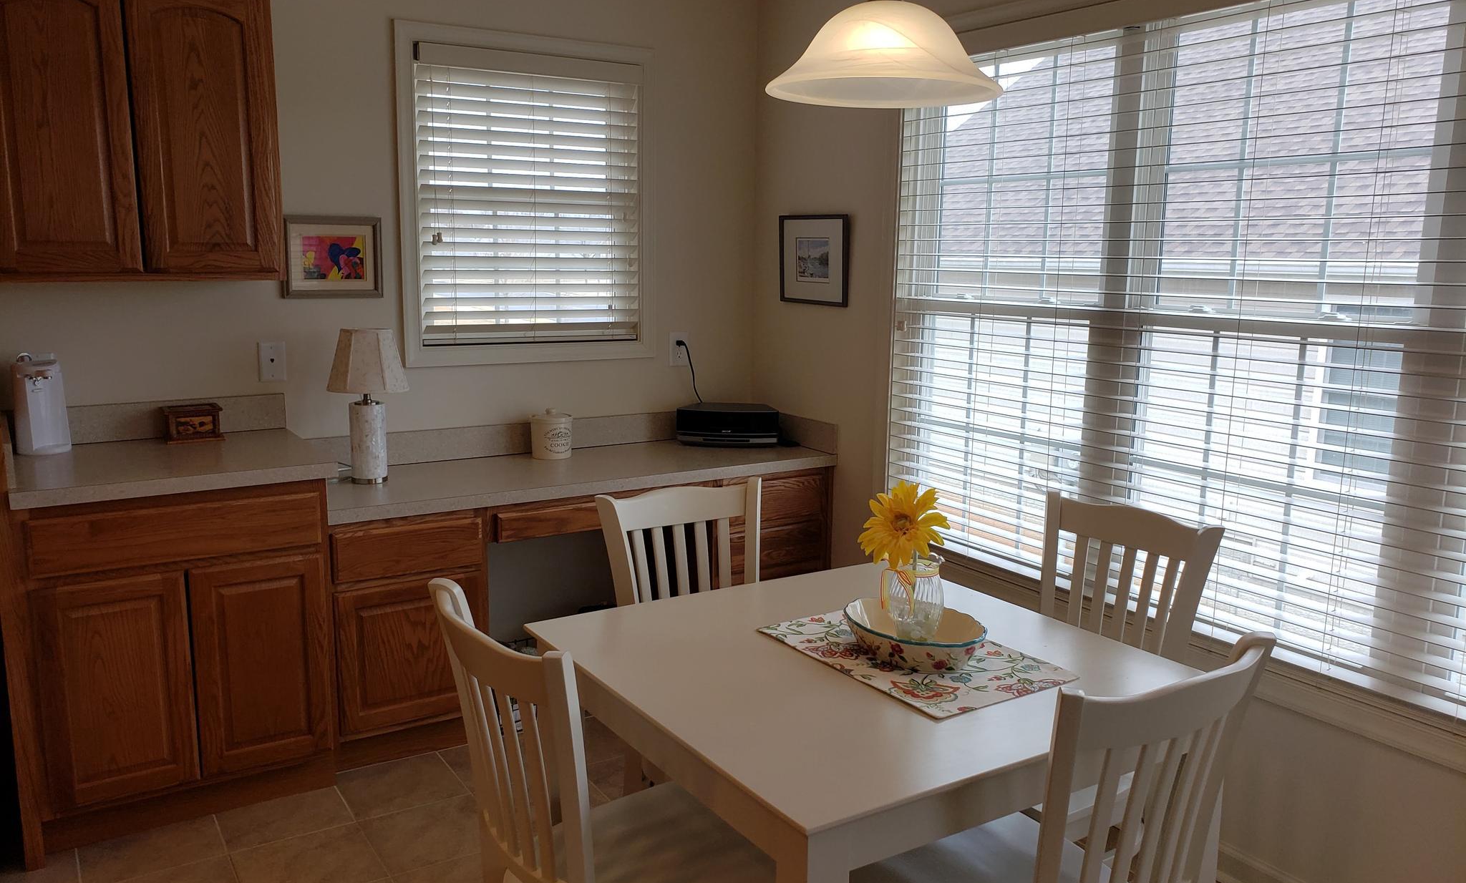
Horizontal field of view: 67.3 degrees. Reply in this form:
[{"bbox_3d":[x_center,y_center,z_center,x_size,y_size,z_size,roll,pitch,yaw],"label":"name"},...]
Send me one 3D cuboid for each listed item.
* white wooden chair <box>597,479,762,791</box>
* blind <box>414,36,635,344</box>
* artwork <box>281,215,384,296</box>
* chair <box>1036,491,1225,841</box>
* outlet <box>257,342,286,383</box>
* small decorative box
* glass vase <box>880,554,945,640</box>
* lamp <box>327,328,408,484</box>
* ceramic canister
[{"bbox_3d":[0.003,0.591,2.398,0.440,0.910,0.500,-6,12,-32],"label":"white wooden chair"},{"bbox_3d":[-0.635,-0.776,3.565,0.760,0.910,0.060,-6,12,-32],"label":"blind"},{"bbox_3d":[-1.166,-0.537,3.226,0.272,0.233,0.025,-6,12,-32],"label":"artwork"},{"bbox_3d":[0.657,0.614,2.320,0.510,0.910,0.440,-6,12,-32],"label":"chair"},{"bbox_3d":[-1.329,-0.229,3.188,0.070,0.116,0.008,-6,12,-32],"label":"outlet"},{"bbox_3d":[-1.478,-0.051,3.019,0.150,0.090,0.105,-6,12,-35],"label":"small decorative box"},{"bbox_3d":[0.335,0.291,1.996,0.100,0.145,0.100,-6,12,-32],"label":"glass vase"},{"bbox_3d":[-1.047,-0.103,3.161,0.218,0.442,0.218,-6,12,-32],"label":"lamp"},{"bbox_3d":[-0.593,-0.030,3.609,0.135,0.158,0.135,1,10,0],"label":"ceramic canister"}]

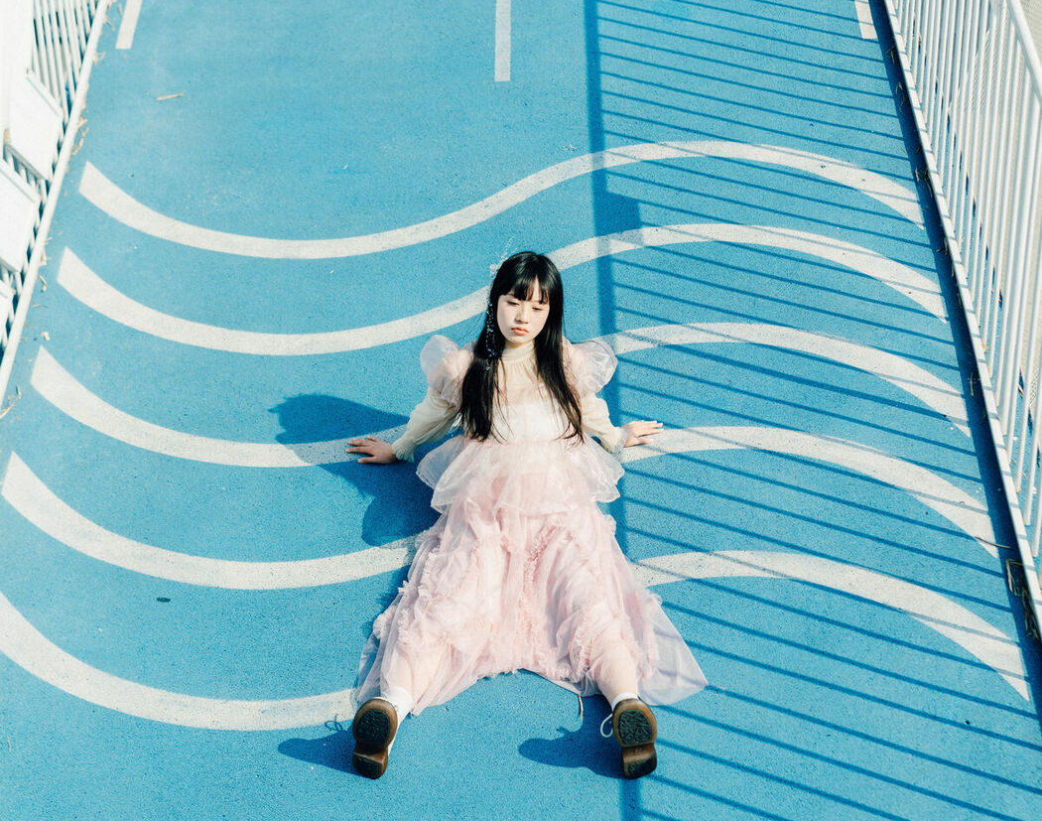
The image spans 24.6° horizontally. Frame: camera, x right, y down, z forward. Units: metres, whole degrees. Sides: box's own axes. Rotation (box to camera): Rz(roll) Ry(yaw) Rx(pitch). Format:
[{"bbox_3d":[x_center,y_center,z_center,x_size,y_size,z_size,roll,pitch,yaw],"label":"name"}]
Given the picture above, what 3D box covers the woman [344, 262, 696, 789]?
[{"bbox_3d":[-0.022,0.185,5.925,0.944,0.746,1.284,-1,37,1],"label":"woman"}]

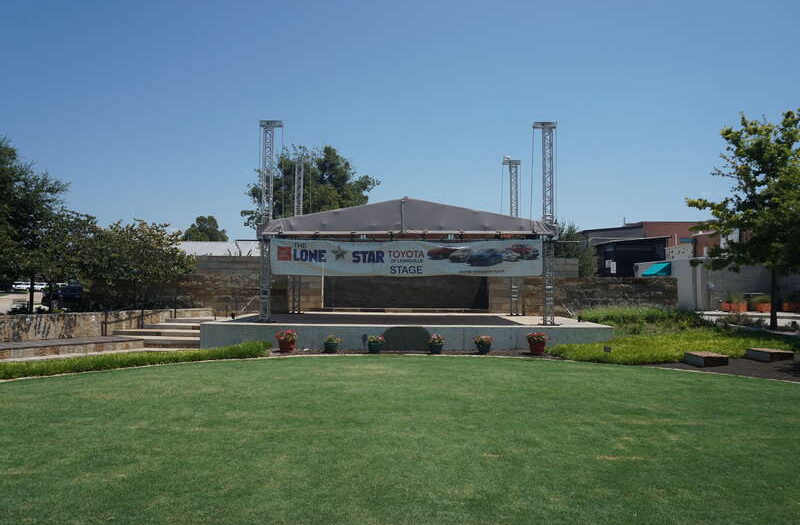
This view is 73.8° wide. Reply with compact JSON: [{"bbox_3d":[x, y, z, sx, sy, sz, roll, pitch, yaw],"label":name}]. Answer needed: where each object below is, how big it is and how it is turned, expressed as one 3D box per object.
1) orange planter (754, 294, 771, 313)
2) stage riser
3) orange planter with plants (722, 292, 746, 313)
[{"bbox_3d":[23.832,2.672,35.024,0.750,1.130,0.650,0,-3,20],"label":"orange planter"},{"bbox_3d":[0.202,2.511,18.035,13.486,0.785,1.200,1,-3,0],"label":"stage riser"},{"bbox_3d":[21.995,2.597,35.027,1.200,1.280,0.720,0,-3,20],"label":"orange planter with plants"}]

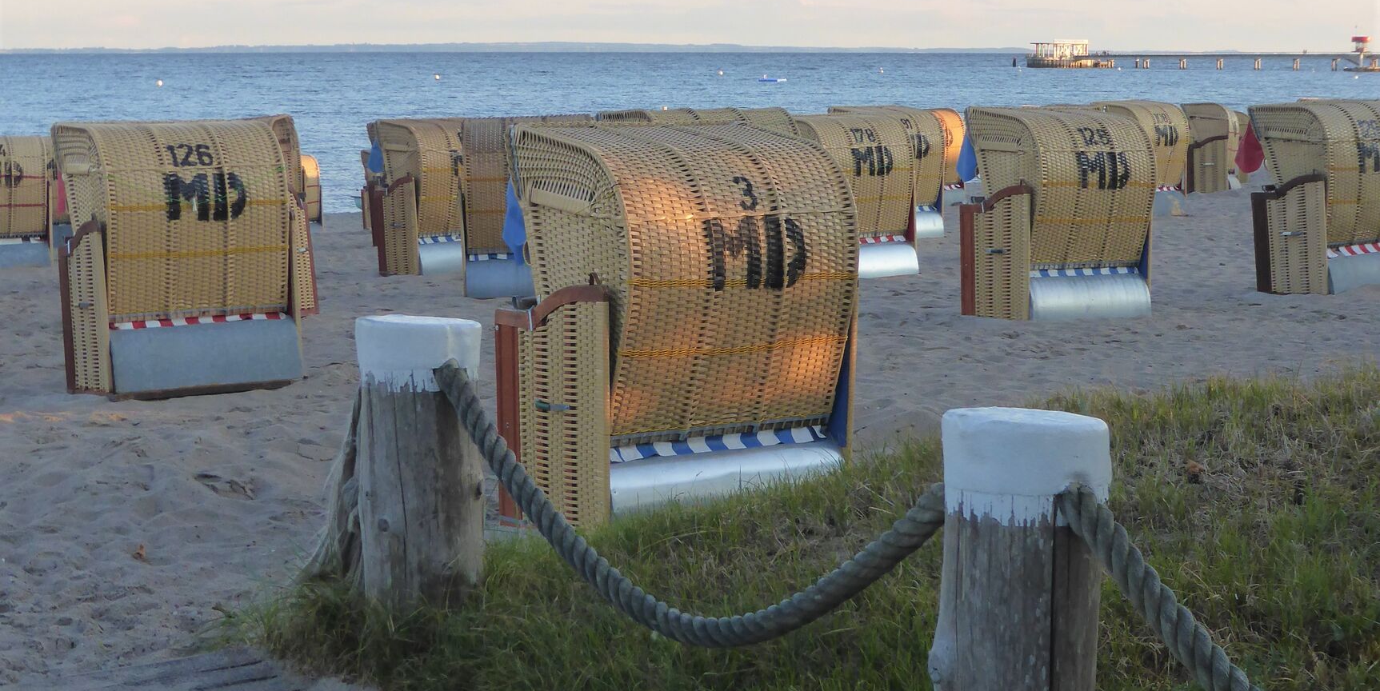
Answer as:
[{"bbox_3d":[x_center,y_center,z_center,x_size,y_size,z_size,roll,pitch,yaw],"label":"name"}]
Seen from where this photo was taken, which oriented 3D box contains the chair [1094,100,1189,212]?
[{"bbox_3d":[6.317,-2.609,34.313,1.190,1.610,0.870,-6,9,-37],"label":"chair"}]

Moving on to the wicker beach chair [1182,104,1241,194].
[{"bbox_3d":[9.619,-3.633,44.906,0.870,1.610,1.190,1,5,22],"label":"wicker beach chair"}]

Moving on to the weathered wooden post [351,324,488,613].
[{"bbox_3d":[-0.720,0.311,6.534,0.330,0.770,0.330,0,7,0],"label":"weathered wooden post"}]

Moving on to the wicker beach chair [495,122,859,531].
[{"bbox_3d":[-0.030,-0.068,9.743,1.190,1.610,0.870,-4,8,-35],"label":"wicker beach chair"}]

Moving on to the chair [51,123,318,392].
[{"bbox_3d":[-3.058,-0.560,14.610,1.190,1.610,0.870,-5,3,-32],"label":"chair"}]

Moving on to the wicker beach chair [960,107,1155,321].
[{"bbox_3d":[2.770,-0.986,18.332,1.190,1.610,0.870,-3,6,-33],"label":"wicker beach chair"}]

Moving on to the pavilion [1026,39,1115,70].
[{"bbox_3d":[81.221,-62.065,521.319,13.500,6.500,13.000,-5,8,-35],"label":"pavilion"}]

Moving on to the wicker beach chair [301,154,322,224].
[{"bbox_3d":[-7.559,-2.720,45.554,1.190,1.610,0.870,-5,8,-33],"label":"wicker beach chair"}]

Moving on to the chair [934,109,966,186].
[{"bbox_3d":[3.677,-2.937,38.839,1.190,1.610,0.870,-5,8,-33],"label":"chair"}]

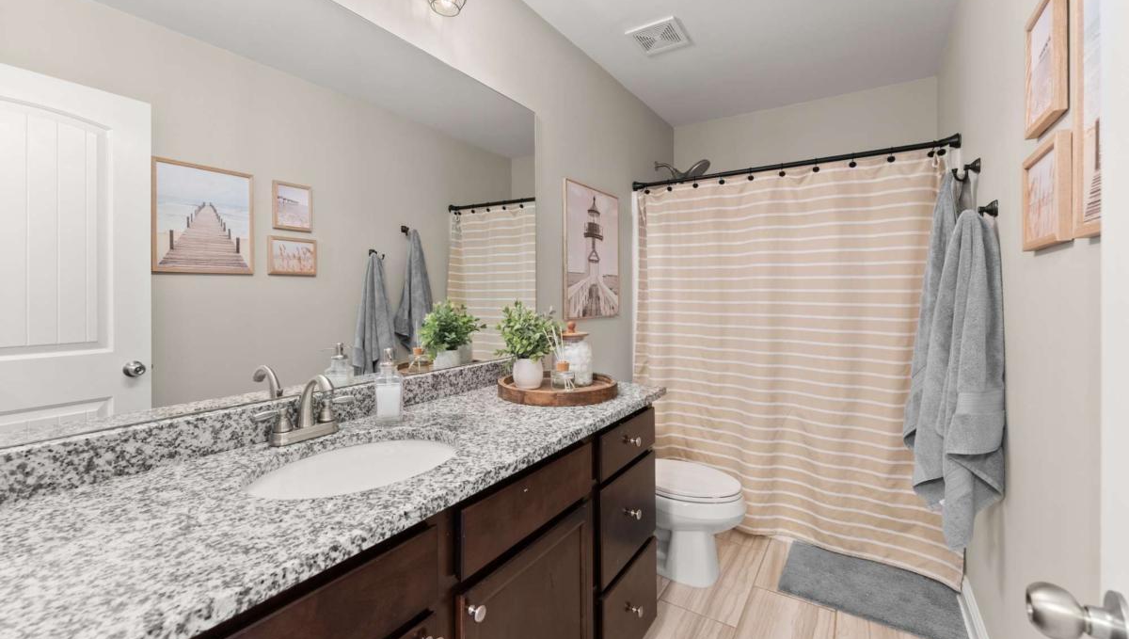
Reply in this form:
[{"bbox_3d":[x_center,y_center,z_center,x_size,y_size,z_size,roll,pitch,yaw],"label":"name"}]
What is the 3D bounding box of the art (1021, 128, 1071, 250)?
[{"bbox_3d":[1.049,-0.269,0.964,0.025,0.210,0.253,1,2,33],"label":"art"}]

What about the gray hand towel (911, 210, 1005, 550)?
[{"bbox_3d":[1.227,0.169,1.374,0.182,1.010,0.242,1,2,33],"label":"gray hand towel"}]

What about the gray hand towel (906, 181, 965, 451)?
[{"bbox_3d":[1.350,-0.030,1.572,0.180,0.940,0.280,2,4,34],"label":"gray hand towel"}]

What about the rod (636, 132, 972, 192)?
[{"bbox_3d":[1.054,-0.785,2.297,1.510,0.060,0.060,2,4,34],"label":"rod"}]

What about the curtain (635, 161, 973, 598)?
[{"bbox_3d":[1.071,0.164,2.311,1.505,1.858,0.162,1,2,33],"label":"curtain"}]

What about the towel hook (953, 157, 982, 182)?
[{"bbox_3d":[1.437,-0.538,1.569,0.079,0.076,0.091,1,2,33],"label":"towel hook"}]

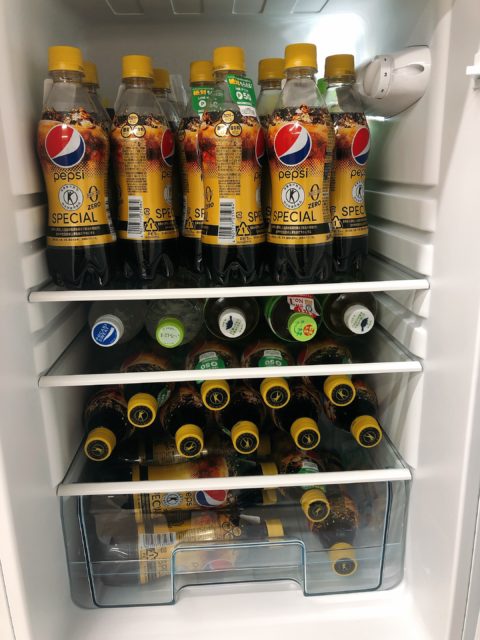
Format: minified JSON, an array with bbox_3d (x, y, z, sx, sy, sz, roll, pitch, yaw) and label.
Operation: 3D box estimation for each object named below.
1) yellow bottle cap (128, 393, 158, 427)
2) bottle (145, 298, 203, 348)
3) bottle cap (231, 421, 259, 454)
[{"bbox_3d":[-0.102,0.096,0.543,0.030,0.030,0.021,-3,16,-6],"label":"yellow bottle cap"},{"bbox_3d":[-0.076,-0.014,0.630,0.067,0.067,0.218,-2,16,-3],"label":"bottle"},{"bbox_3d":[0.006,0.130,0.568,0.030,0.030,0.021,-2,16,-3],"label":"bottle cap"}]

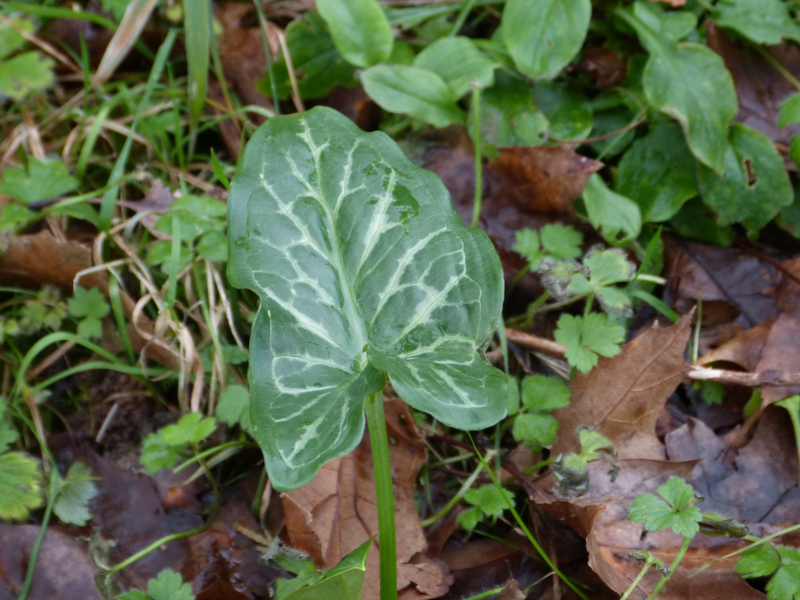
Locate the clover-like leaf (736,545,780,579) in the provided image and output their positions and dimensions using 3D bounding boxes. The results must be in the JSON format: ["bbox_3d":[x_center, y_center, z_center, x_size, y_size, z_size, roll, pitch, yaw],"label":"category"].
[{"bbox_3d":[0.148,0.109,1.736,0.019,0.006,0.019,-6,42,-7],"label":"clover-like leaf"}]

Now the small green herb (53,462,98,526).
[{"bbox_3d":[-0.136,0.083,1.780,0.020,0.006,0.025,41,66,14],"label":"small green herb"}]

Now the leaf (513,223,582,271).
[{"bbox_3d":[0.068,-0.025,1.895,0.029,0.008,0.025,17,49,15],"label":"leaf"}]

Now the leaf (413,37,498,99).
[{"bbox_3d":[0.025,-0.109,1.994,0.044,0.010,0.035,-25,57,-18],"label":"leaf"}]

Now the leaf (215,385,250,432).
[{"bbox_3d":[-0.072,0.047,1.830,0.018,0.006,0.022,6,60,3],"label":"leaf"}]

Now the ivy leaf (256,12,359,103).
[{"bbox_3d":[-0.035,-0.091,1.570,0.039,0.020,0.031,0,40,0],"label":"ivy leaf"}]

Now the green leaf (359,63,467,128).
[{"bbox_3d":[0.008,-0.097,1.981,0.061,0.010,0.028,26,57,26],"label":"green leaf"}]

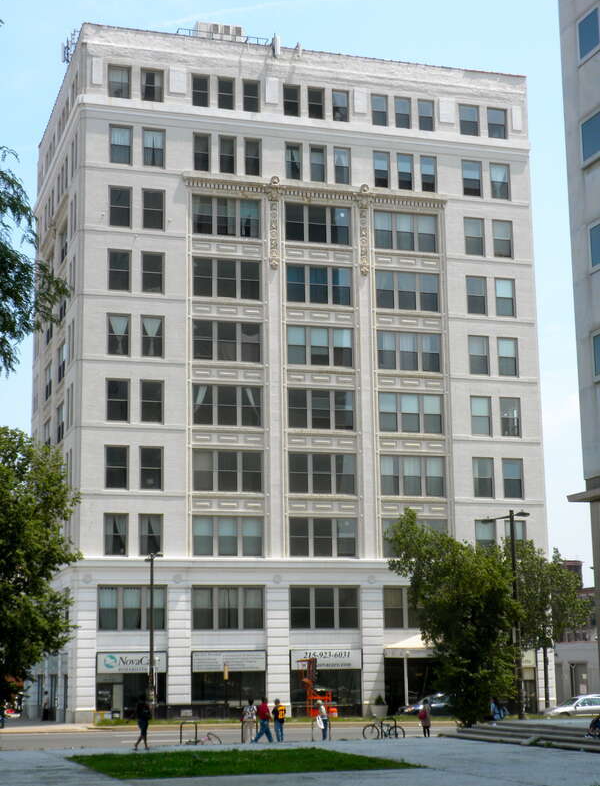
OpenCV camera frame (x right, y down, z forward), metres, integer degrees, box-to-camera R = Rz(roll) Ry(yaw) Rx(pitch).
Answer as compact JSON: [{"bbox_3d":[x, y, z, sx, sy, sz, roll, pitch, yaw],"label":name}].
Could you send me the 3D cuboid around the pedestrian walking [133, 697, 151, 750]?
[{"bbox_3d":[-5.137,10.656,44.800,0.650,1.750,0.550,-3,-11,9],"label":"pedestrian walking"}]

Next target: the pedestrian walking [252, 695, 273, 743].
[{"bbox_3d":[-1.430,12.496,52.968,0.720,1.720,0.520,-1,-11,3],"label":"pedestrian walking"}]

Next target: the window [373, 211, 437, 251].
[{"bbox_3d":[6.641,-10.024,86.575,4.207,2.446,0.200,3,-11,-17],"label":"window"}]

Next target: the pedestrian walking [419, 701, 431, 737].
[{"bbox_3d":[5.228,13.674,58.160,0.500,1.630,0.380,-5,-12,19],"label":"pedestrian walking"}]

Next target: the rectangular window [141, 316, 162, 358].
[{"bbox_3d":[-8.886,-3.394,83.606,1.370,2.548,0.200,3,-12,-17],"label":"rectangular window"}]

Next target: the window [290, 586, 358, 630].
[{"bbox_3d":[1.502,13.001,84.015,4.419,2.579,0.250,3,-12,-17],"label":"window"}]

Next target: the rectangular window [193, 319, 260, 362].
[{"bbox_3d":[-4.262,-2.993,81.549,4.216,2.432,0.200,3,-12,-17],"label":"rectangular window"}]

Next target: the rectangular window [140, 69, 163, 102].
[{"bbox_3d":[-9.200,-19.194,86.671,1.437,2.150,0.200,3,-12,-17],"label":"rectangular window"}]

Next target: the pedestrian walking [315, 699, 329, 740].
[{"bbox_3d":[0.912,13.186,55.769,0.460,1.614,0.480,-4,-11,14],"label":"pedestrian walking"}]

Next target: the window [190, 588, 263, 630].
[{"bbox_3d":[-3.959,11.996,77.358,4.190,2.382,0.220,3,-12,-17],"label":"window"}]

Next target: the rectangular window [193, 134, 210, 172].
[{"bbox_3d":[-5.859,-14.484,83.445,1.002,2.361,0.200,3,-11,-17],"label":"rectangular window"}]

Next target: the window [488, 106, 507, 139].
[{"bbox_3d":[13.485,-18.377,94.828,1.423,2.103,0.200,3,-11,-17],"label":"window"}]

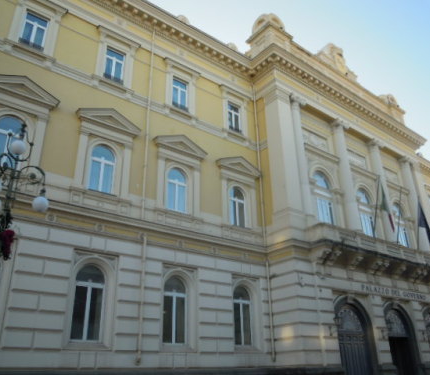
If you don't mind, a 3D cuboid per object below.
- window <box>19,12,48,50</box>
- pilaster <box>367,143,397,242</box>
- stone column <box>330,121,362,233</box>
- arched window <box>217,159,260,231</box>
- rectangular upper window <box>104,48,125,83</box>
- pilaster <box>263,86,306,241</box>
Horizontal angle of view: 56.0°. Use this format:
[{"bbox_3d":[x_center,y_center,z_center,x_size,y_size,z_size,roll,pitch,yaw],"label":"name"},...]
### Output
[{"bbox_3d":[-8.617,-7.498,19.419,1.023,1.947,0.281,17,-30,-34],"label":"window"},{"bbox_3d":[13.332,0.860,31.303,1.221,9.982,0.710,17,-30,-34],"label":"pilaster"},{"bbox_3d":[9.798,-0.809,29.989,1.054,9.146,0.986,17,-30,-34],"label":"stone column"},{"bbox_3d":[1.401,0.222,23.861,3.432,4.439,0.611,17,-30,-34],"label":"arched window"},{"bbox_3d":[-5.361,-6.505,21.718,1.056,1.947,0.281,17,-30,-34],"label":"rectangular upper window"},{"bbox_3d":[4.304,-1.768,25.295,1.287,9.900,1.254,17,-30,-34],"label":"pilaster"}]

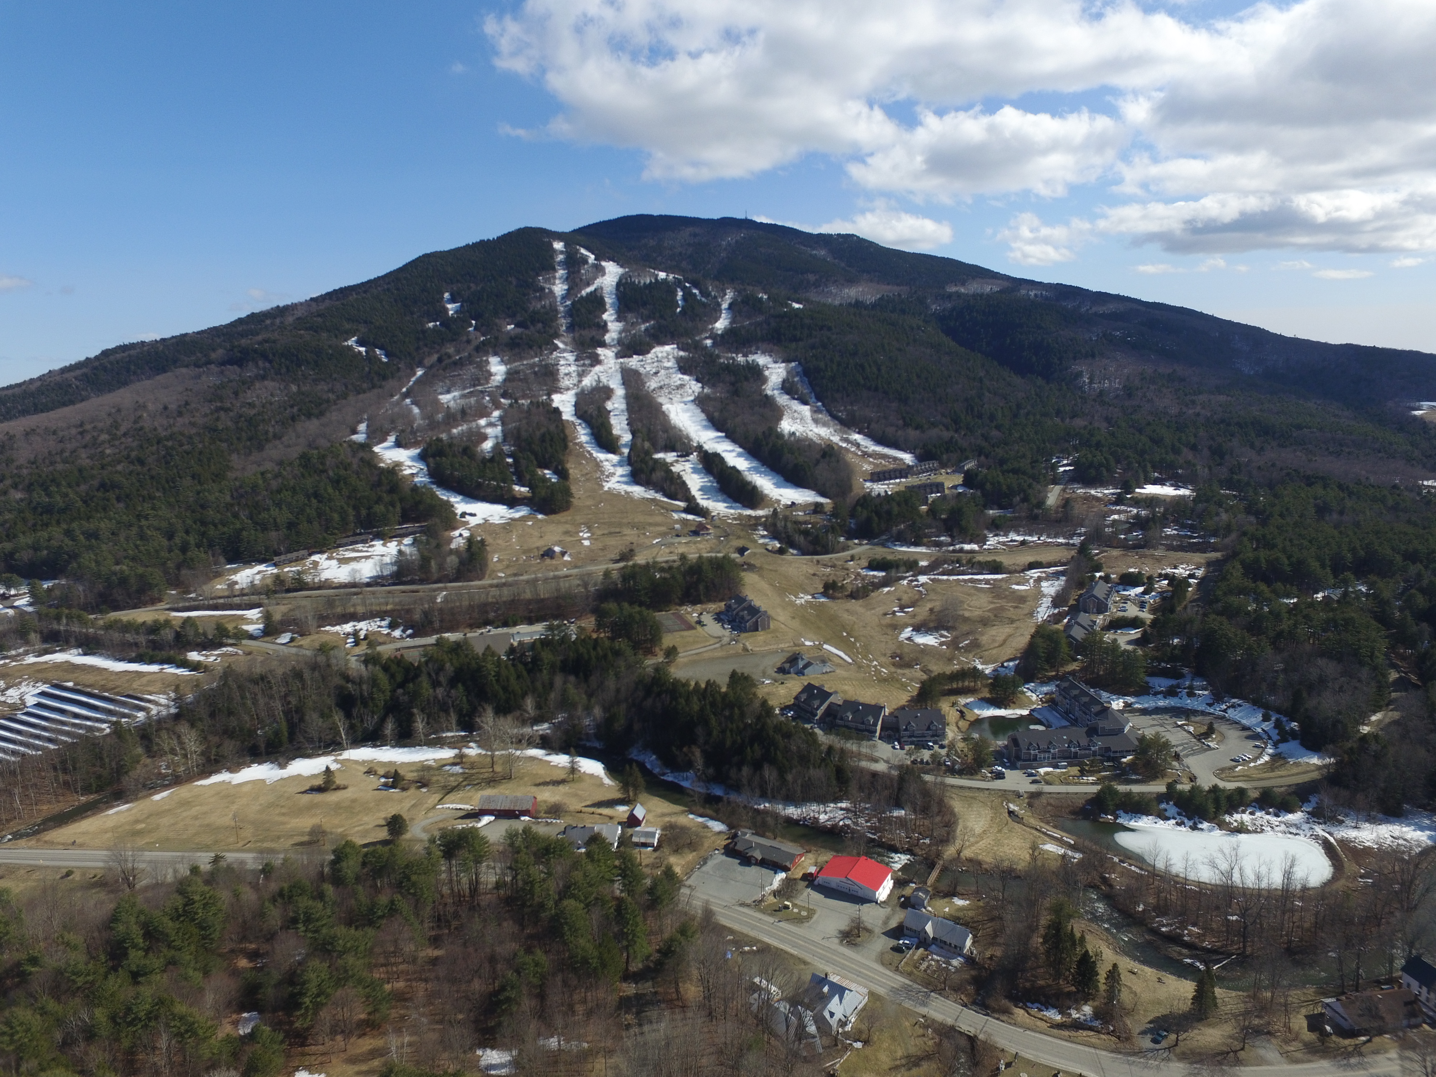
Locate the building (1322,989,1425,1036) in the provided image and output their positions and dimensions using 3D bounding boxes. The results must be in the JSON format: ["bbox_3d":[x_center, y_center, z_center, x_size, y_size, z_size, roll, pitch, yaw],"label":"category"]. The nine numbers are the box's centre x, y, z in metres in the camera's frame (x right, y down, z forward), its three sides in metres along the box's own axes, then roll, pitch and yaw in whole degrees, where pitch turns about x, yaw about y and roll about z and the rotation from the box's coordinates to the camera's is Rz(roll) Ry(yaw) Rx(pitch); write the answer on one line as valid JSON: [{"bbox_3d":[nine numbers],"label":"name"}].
[{"bbox_3d":[158.800,114.310,201.360,19.000,5.200,9.300,-1,9,-8],"label":"building"}]

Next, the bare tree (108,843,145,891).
[{"bbox_3d":[-180.930,101.540,254.510,9.000,13.800,9.000,0,9,0],"label":"bare tree"}]

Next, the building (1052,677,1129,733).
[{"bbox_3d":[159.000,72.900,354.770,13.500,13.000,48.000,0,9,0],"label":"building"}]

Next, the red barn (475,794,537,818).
[{"bbox_3d":[-76.500,97.400,302.970,19.300,6.800,7.500,0,9,2],"label":"red barn"}]

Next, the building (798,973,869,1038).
[{"bbox_3d":[28.280,112.700,203.220,12.600,7.800,16.800,7,11,38],"label":"building"}]

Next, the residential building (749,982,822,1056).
[{"bbox_3d":[15.230,114.370,197.440,16.000,6.300,9.000,7,11,38],"label":"residential building"}]

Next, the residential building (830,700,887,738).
[{"bbox_3d":[59.800,74.710,344.930,17.500,11.500,13.200,5,10,30],"label":"residential building"}]

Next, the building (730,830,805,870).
[{"bbox_3d":[17.000,102.850,274.970,21.500,4.800,10.800,5,10,30],"label":"building"}]

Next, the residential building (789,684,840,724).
[{"bbox_3d":[42.000,69.690,354.260,13.500,11.500,17.300,-6,11,-35],"label":"residential building"}]

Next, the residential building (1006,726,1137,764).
[{"bbox_3d":[138.000,79.230,324.390,46.000,10.000,13.500,-1,9,-5],"label":"residential building"}]

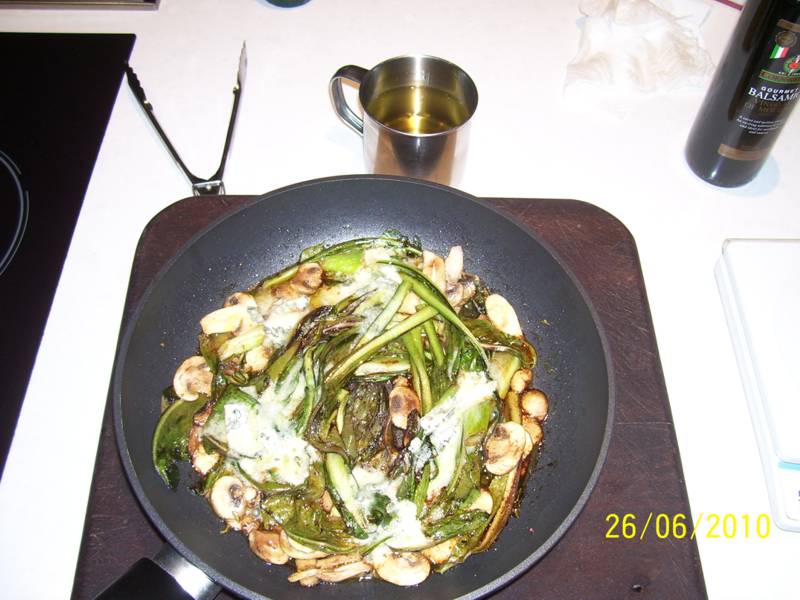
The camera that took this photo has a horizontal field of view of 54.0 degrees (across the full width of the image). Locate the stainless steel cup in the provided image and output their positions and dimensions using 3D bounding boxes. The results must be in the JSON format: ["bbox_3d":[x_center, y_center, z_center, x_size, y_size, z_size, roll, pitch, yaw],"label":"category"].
[{"bbox_3d":[0.002,-0.136,0.621,0.115,0.082,0.086,23,60,14],"label":"stainless steel cup"}]

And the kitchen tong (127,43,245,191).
[{"bbox_3d":[-0.175,-0.146,0.660,0.111,0.026,0.195,-9,58,-6],"label":"kitchen tong"}]

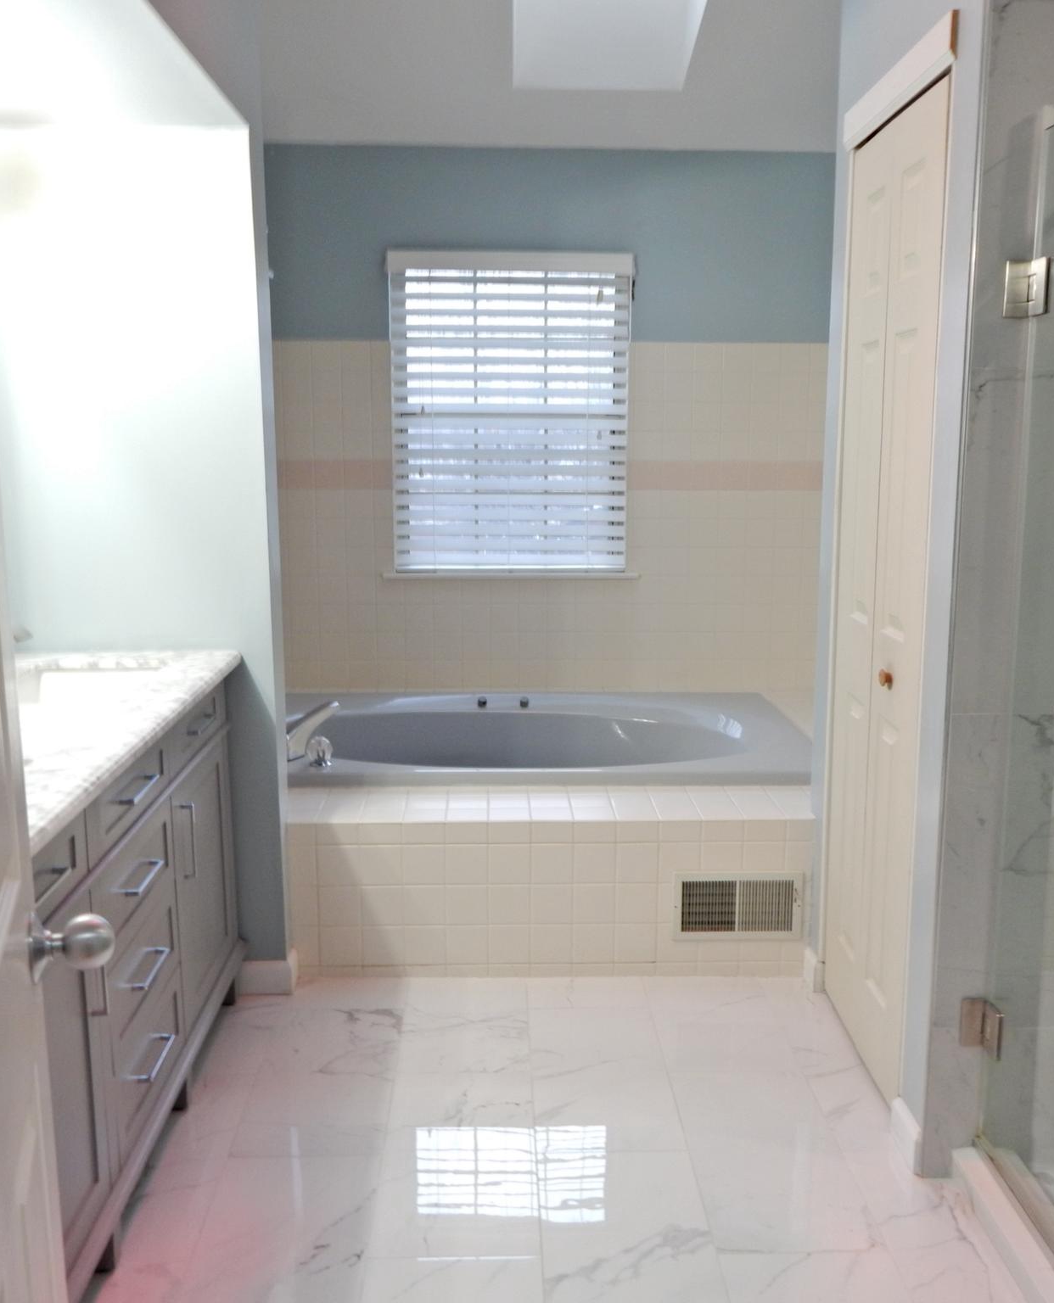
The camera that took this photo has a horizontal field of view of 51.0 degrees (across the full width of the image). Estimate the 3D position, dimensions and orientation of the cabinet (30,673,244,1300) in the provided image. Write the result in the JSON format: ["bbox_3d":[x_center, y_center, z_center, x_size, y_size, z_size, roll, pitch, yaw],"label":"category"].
[{"bbox_3d":[-0.998,0.608,2.083,0.540,0.868,1.464,0,11,-1],"label":"cabinet"}]

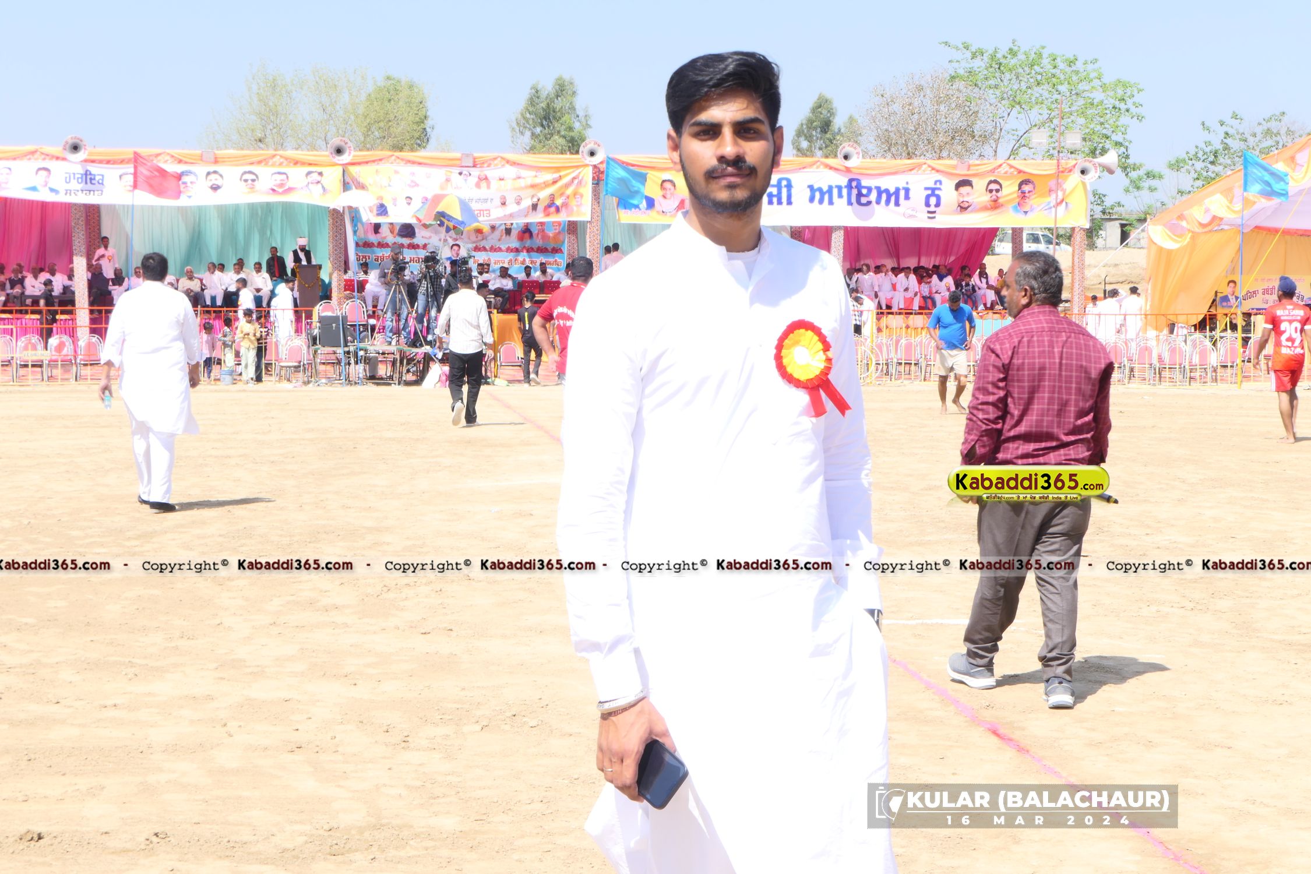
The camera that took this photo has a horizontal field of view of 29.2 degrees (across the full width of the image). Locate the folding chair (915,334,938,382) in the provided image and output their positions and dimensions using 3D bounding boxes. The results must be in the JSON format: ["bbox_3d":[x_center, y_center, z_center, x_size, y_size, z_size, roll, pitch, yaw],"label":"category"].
[{"bbox_3d":[5.365,-1.519,49.200,0.470,0.860,0.520,1,3,7],"label":"folding chair"}]

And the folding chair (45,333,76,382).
[{"bbox_3d":[-10.554,-1.391,44.600,0.500,0.850,0.500,0,3,-10],"label":"folding chair"}]

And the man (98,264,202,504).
[{"bbox_3d":[-3.483,-0.382,17.350,0.700,1.760,0.430,0,3,-4],"label":"man"}]

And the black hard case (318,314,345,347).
[{"bbox_3d":[-5.458,-1.803,42.300,0.450,0.530,0.320,0,3,-3],"label":"black hard case"}]

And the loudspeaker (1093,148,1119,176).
[{"bbox_3d":[8.785,-5.387,49.200,0.520,0.490,0.480,0,3,-14],"label":"loudspeaker"}]

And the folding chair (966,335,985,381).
[{"bbox_3d":[6.152,-1.509,49.000,0.470,0.860,0.520,1,3,9],"label":"folding chair"}]

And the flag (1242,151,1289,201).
[{"bbox_3d":[11.249,-4.815,46.300,0.860,0.900,0.200,0,3,0],"label":"flag"}]

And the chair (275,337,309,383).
[{"bbox_3d":[-6.454,-1.364,44.600,0.500,0.850,0.500,1,3,18],"label":"chair"}]

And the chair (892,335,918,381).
[{"bbox_3d":[4.894,-1.496,48.800,0.470,0.860,0.520,1,3,7],"label":"chair"}]

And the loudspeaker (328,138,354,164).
[{"bbox_3d":[-5.942,-5.393,47.400,0.480,0.490,0.480,0,3,-13],"label":"loudspeaker"}]

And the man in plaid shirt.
[{"bbox_3d":[1.404,0.146,9.400,0.570,1.690,0.500,-2,4,-22],"label":"man in plaid shirt"}]

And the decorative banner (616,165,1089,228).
[{"bbox_3d":[3.892,-4.650,49.000,9.360,1.100,0.100,0,3,-6],"label":"decorative banner"}]

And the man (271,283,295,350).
[{"bbox_3d":[-6.707,-1.954,45.200,0.400,1.760,0.500,-1,3,-22],"label":"man"}]

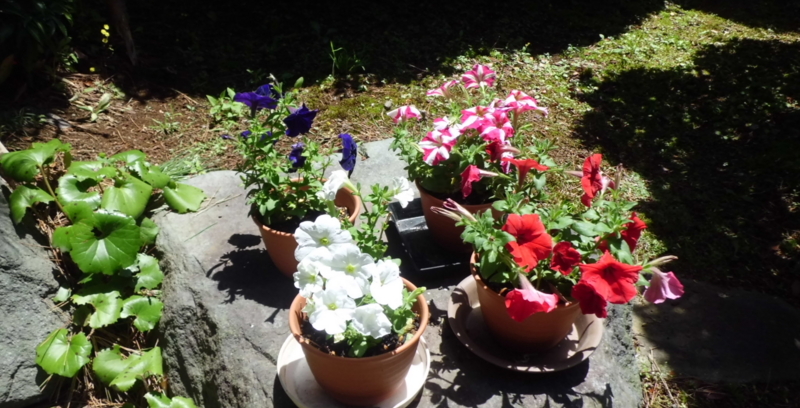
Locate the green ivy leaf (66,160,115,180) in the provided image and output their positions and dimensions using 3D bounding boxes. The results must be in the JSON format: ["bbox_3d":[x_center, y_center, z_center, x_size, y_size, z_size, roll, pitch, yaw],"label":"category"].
[{"bbox_3d":[-0.583,-0.063,1.131,0.090,0.026,0.075,0,39,0],"label":"green ivy leaf"}]

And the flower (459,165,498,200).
[{"bbox_3d":[0.116,-0.033,0.880,0.050,0.046,0.048,-12,31,6],"label":"flower"}]

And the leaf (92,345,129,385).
[{"bbox_3d":[-0.428,0.237,0.890,0.045,0.020,0.059,23,52,-2],"label":"leaf"}]

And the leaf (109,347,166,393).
[{"bbox_3d":[-0.370,0.232,0.843,0.080,0.032,0.077,0,43,0],"label":"leaf"}]

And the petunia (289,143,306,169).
[{"bbox_3d":[-0.150,-0.071,0.880,0.036,0.043,0.036,17,26,26],"label":"petunia"}]

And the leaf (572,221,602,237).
[{"bbox_3d":[0.250,0.033,0.800,0.038,0.012,0.024,-26,39,-19],"label":"leaf"}]

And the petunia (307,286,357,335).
[{"bbox_3d":[-0.081,0.125,0.710,0.057,0.035,0.056,1,70,0],"label":"petunia"}]

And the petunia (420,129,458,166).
[{"bbox_3d":[0.064,-0.092,0.980,0.061,0.035,0.060,8,74,11],"label":"petunia"}]

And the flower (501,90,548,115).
[{"bbox_3d":[0.198,-0.161,0.955,0.070,0.035,0.060,5,51,-3],"label":"flower"}]

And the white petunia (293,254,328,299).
[{"bbox_3d":[-0.102,0.084,0.685,0.047,0.050,0.035,18,15,28],"label":"white petunia"}]

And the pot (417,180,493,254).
[{"bbox_3d":[0.107,0.010,0.996,0.160,0.105,0.160,0,31,0],"label":"pot"}]

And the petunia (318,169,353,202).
[{"bbox_3d":[-0.084,-0.023,0.785,0.042,0.040,0.050,-25,36,-9],"label":"petunia"}]

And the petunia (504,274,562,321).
[{"bbox_3d":[0.169,0.118,0.765,0.066,0.050,0.045,-1,53,-3],"label":"petunia"}]

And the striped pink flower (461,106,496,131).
[{"bbox_3d":[0.133,-0.143,1.005,0.060,0.035,0.052,15,49,21],"label":"striped pink flower"}]

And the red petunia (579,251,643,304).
[{"bbox_3d":[0.265,0.092,0.755,0.074,0.064,0.035,3,26,5],"label":"red petunia"}]

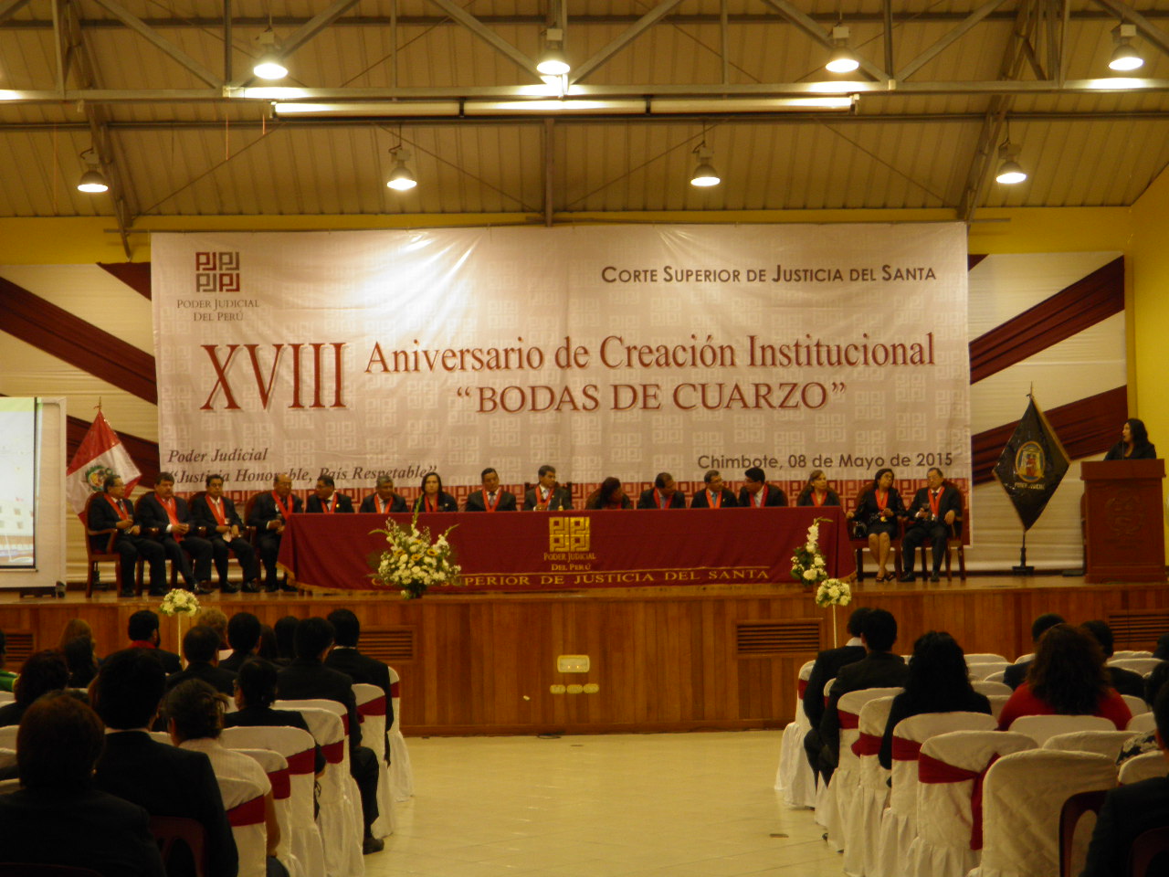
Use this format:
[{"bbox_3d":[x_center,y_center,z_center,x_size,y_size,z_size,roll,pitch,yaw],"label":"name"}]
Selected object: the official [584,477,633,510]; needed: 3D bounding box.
[{"bbox_3d":[0.259,0.967,21.779,0.560,1.150,0.800,0,-3,-15],"label":"official"}]

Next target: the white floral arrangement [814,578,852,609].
[{"bbox_3d":[1.802,1.121,15.161,0.270,0.220,0.270,-1,-3,0],"label":"white floral arrangement"}]

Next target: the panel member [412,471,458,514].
[{"bbox_3d":[-1.534,0.962,21.581,0.560,1.251,0.800,-1,-3,-3],"label":"panel member"}]

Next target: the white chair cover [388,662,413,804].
[{"bbox_3d":[-1.346,1.850,13.228,0.470,0.880,0.570,-1,-3,0],"label":"white chair cover"}]

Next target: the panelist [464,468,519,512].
[{"bbox_3d":[-0.979,0.930,21.731,0.570,1.250,0.800,-1,-3,0],"label":"panelist"}]

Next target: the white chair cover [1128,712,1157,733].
[{"bbox_3d":[2.558,1.622,9.183,0.490,0.880,0.560,-1,-3,-2],"label":"white chair cover"}]

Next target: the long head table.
[{"bbox_3d":[-0.160,1.137,20.819,5.550,0.790,0.800,-1,-3,-3],"label":"long head table"}]

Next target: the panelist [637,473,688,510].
[{"bbox_3d":[0.822,0.943,21.730,0.530,1.210,0.760,0,-3,-8],"label":"panelist"}]

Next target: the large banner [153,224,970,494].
[{"bbox_3d":[-0.280,-0.655,25.670,9.950,3.930,0.060,-1,-3,-2],"label":"large banner"}]

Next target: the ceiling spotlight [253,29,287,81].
[{"bbox_3d":[-3.217,-3.918,21.411,0.345,0.528,0.345,-1,-3,0],"label":"ceiling spotlight"}]

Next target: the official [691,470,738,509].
[{"bbox_3d":[1.384,0.926,21.980,0.550,1.220,0.800,-1,-3,-3],"label":"official"}]

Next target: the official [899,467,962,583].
[{"bbox_3d":[3.854,0.955,23.279,0.560,1.260,0.780,-2,-3,22],"label":"official"}]

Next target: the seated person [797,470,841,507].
[{"bbox_3d":[2.436,0.919,21.730,0.490,1.210,0.750,-1,-3,0],"label":"seated person"}]

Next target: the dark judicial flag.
[{"bbox_3d":[5.297,0.296,24.810,0.920,1.581,0.250,-1,-3,0],"label":"dark judicial flag"}]

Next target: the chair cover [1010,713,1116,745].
[{"bbox_3d":[1.912,1.554,8.569,0.460,0.885,0.560,-1,-3,-3],"label":"chair cover"}]

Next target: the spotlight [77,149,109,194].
[{"bbox_3d":[-6.043,-3.316,25.726,0.385,0.492,0.385,-1,-3,-2],"label":"spotlight"}]

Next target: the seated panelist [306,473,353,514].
[{"bbox_3d":[-2.618,0.987,21.581,0.580,1.236,0.800,-1,-3,-3],"label":"seated panelist"}]

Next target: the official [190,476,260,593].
[{"bbox_3d":[-3.787,1.007,22.081,0.600,1.278,0.850,0,-3,-22],"label":"official"}]

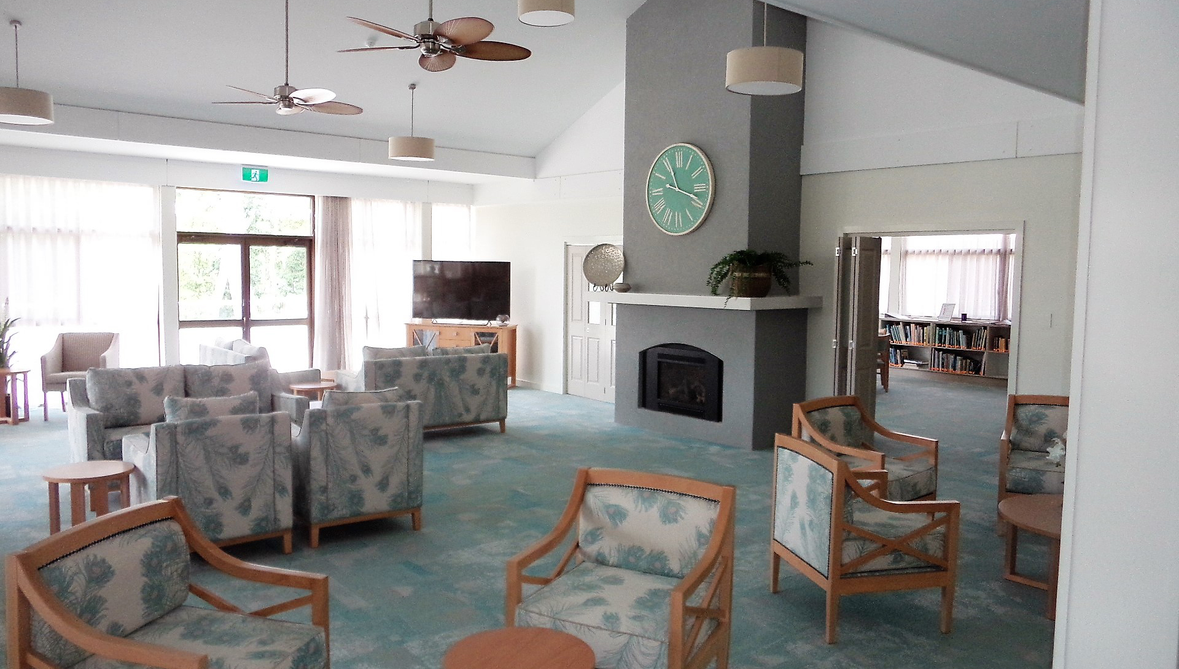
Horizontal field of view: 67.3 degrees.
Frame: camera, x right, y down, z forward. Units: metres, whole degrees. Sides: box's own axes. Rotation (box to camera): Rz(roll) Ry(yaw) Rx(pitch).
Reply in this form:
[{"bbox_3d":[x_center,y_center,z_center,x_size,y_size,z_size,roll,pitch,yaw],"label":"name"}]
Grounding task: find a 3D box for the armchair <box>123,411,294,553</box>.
[{"bbox_3d":[-2.318,0.883,5.371,0.742,0.861,0.793,-3,6,-39],"label":"armchair"}]

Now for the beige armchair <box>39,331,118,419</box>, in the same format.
[{"bbox_3d":[-5.538,0.456,9.678,0.640,0.860,0.660,0,5,-15],"label":"beige armchair"}]

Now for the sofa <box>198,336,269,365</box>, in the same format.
[{"bbox_3d":[-3.375,0.518,9.139,0.820,0.880,1.500,-3,6,-40],"label":"sofa"}]

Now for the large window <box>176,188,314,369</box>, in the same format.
[{"bbox_3d":[-4.264,-0.477,11.168,1.721,2.603,0.106,-4,6,-42],"label":"large window"}]

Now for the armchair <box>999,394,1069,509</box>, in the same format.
[{"bbox_3d":[3.140,0.898,5.915,0.701,0.868,0.653,3,5,28],"label":"armchair"}]

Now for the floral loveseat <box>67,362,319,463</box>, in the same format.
[{"bbox_3d":[-3.085,0.747,6.888,1.544,0.874,0.784,-3,6,-39],"label":"floral loveseat"}]

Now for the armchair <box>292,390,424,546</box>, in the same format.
[{"bbox_3d":[-1.546,0.807,5.761,0.730,0.870,0.800,-2,5,-31],"label":"armchair"}]

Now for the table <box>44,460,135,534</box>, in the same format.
[{"bbox_3d":[-2.749,1.017,4.887,0.450,0.550,0.450,1,4,0],"label":"table"}]

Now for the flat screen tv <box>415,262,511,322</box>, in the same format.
[{"bbox_3d":[-1.777,-0.599,12.235,1.471,0.842,0.100,2,5,16],"label":"flat screen tv"}]

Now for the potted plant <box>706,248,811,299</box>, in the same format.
[{"bbox_3d":[1.564,-0.570,8.238,0.679,0.462,0.794,-4,6,-42],"label":"potted plant"}]

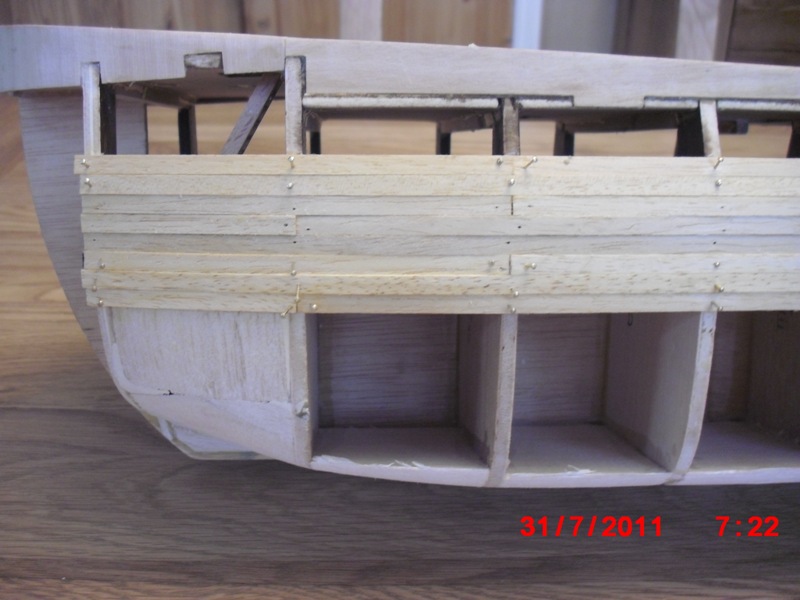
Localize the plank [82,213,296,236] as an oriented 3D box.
[{"bbox_3d":[-0.064,-0.023,0.267,0.067,0.006,0.002,1,3,6],"label":"plank"}]

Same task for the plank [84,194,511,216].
[{"bbox_3d":[-0.032,-0.029,0.266,0.131,0.006,0.003,1,3,4],"label":"plank"}]

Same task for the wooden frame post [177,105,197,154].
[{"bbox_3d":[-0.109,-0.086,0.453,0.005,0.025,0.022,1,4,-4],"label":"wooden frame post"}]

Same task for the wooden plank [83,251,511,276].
[{"bbox_3d":[-0.032,-0.011,0.266,0.131,0.006,0.003,1,3,5],"label":"wooden plank"}]

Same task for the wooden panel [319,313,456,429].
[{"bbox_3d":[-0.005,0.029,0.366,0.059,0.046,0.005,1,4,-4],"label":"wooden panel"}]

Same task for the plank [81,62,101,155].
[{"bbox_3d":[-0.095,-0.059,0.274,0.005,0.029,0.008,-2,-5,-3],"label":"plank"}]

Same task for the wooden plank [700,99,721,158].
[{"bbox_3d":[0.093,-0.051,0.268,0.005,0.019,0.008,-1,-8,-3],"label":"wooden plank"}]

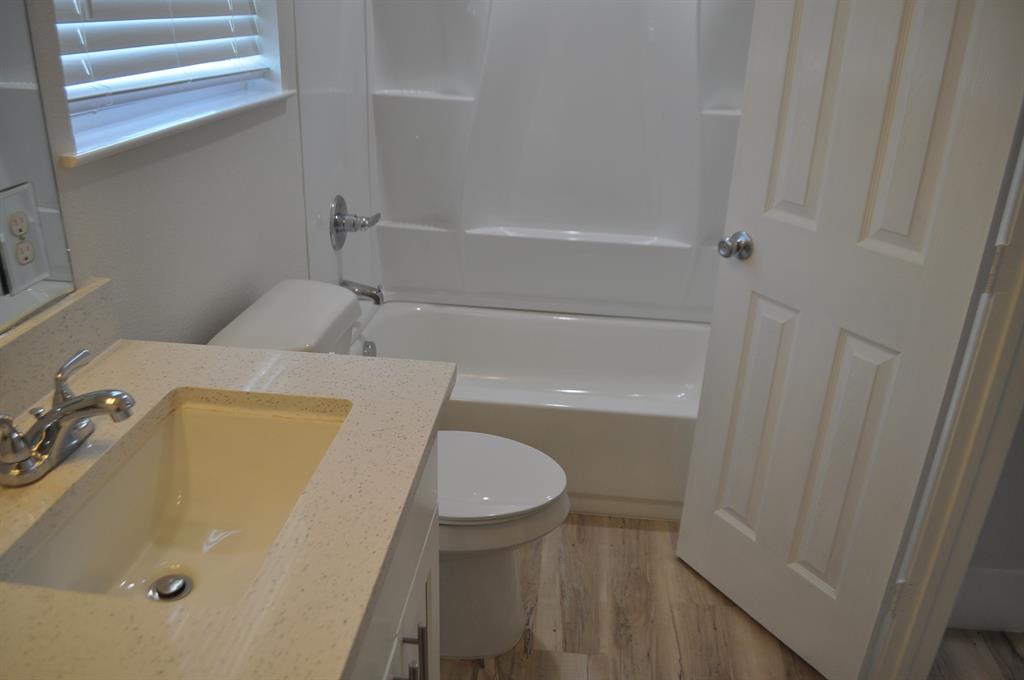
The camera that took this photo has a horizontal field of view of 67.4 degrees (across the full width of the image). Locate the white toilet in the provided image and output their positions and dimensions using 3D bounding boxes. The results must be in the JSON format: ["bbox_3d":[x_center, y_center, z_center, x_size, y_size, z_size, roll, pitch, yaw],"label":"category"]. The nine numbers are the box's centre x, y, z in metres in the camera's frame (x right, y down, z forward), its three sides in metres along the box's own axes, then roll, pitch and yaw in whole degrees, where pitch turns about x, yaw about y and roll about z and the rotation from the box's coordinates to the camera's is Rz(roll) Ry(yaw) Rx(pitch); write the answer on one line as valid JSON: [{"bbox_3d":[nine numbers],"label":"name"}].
[{"bbox_3d":[-0.236,0.325,1.821,0.738,0.777,0.484,4,24,4],"label":"white toilet"}]

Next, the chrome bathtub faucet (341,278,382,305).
[{"bbox_3d":[-0.495,-0.160,2.535,0.140,0.071,0.054,4,24,4],"label":"chrome bathtub faucet"}]

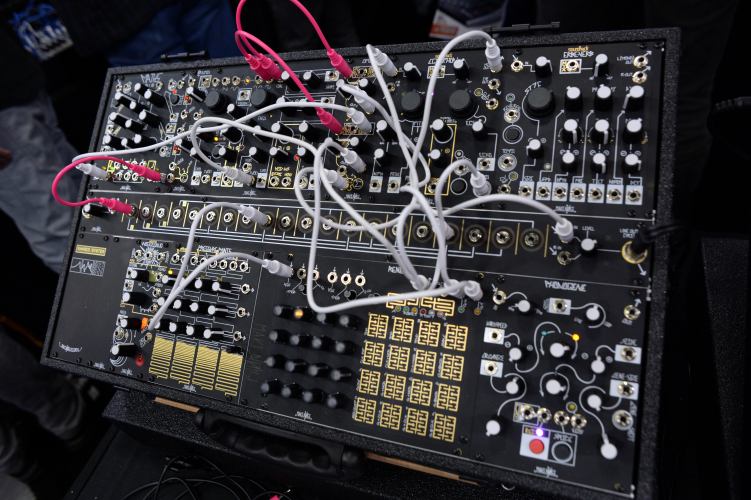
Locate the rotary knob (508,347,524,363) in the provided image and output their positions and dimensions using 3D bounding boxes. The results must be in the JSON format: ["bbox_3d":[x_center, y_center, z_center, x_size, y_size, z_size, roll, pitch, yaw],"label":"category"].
[{"bbox_3d":[0.094,0.070,0.334,0.011,0.014,0.012,-4,78,20],"label":"rotary knob"}]

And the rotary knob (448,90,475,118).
[{"bbox_3d":[0.066,-0.112,0.382,0.020,0.012,0.021,-4,78,20],"label":"rotary knob"}]

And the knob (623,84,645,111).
[{"bbox_3d":[0.173,-0.101,0.333,0.013,0.017,0.012,-5,77,21],"label":"knob"}]

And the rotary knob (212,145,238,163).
[{"bbox_3d":[-0.135,-0.087,0.454,0.011,0.014,0.012,26,89,23],"label":"rotary knob"}]

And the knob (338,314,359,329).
[{"bbox_3d":[-0.021,0.055,0.381,0.011,0.014,0.012,-4,78,20],"label":"knob"}]

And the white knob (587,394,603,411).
[{"bbox_3d":[0.139,0.096,0.318,0.011,0.015,0.012,-4,78,20],"label":"white knob"}]

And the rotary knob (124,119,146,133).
[{"bbox_3d":[-0.242,-0.125,0.503,0.012,0.015,0.013,-4,78,20],"label":"rotary knob"}]

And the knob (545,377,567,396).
[{"bbox_3d":[0.117,0.089,0.326,0.013,0.017,0.012,-4,78,20],"label":"knob"}]

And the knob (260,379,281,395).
[{"bbox_3d":[-0.083,0.108,0.395,0.011,0.015,0.012,-5,77,21],"label":"knob"}]

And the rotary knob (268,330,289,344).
[{"bbox_3d":[-0.079,0.070,0.406,0.011,0.015,0.012,-4,78,20],"label":"rotary knob"}]

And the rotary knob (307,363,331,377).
[{"bbox_3d":[-0.044,0.092,0.382,0.012,0.015,0.011,-5,77,21],"label":"rotary knob"}]

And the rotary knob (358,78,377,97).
[{"bbox_3d":[-0.007,-0.135,0.416,0.012,0.015,0.011,-5,77,21],"label":"rotary knob"}]

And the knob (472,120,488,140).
[{"bbox_3d":[0.078,-0.090,0.373,0.012,0.015,0.013,-4,78,20],"label":"knob"}]

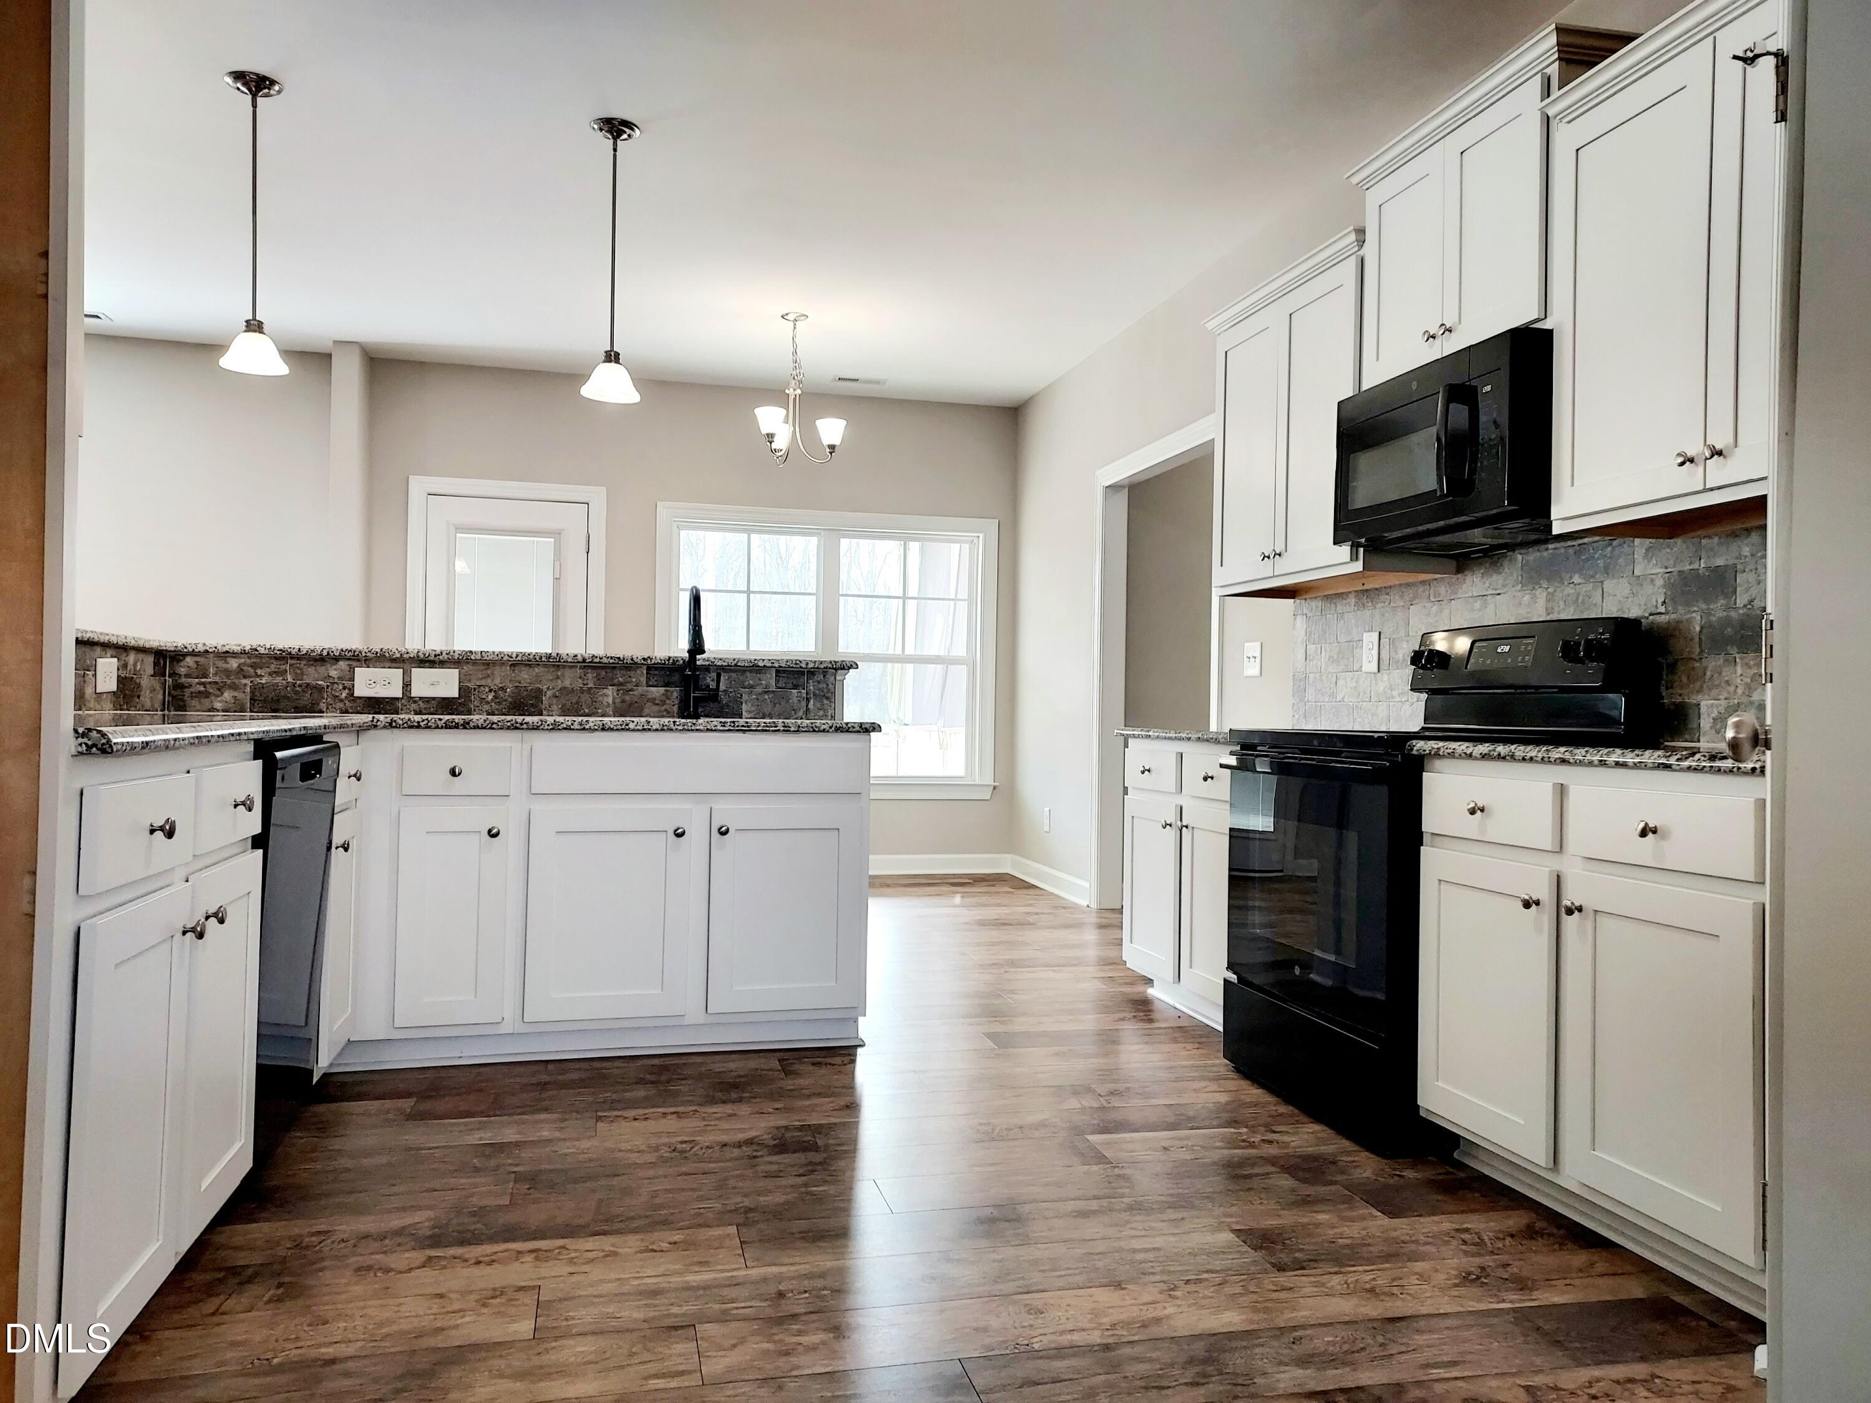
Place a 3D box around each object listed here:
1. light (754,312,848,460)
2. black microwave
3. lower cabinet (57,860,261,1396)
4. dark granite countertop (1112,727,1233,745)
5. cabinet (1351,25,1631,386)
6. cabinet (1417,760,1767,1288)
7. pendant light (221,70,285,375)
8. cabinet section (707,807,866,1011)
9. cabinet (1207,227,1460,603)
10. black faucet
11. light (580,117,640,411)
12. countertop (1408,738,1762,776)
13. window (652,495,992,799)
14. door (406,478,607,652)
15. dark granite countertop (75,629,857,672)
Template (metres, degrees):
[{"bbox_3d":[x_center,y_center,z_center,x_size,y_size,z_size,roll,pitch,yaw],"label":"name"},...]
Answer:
[{"bbox_3d":[-0.647,-1.419,5.911,0.440,0.675,0.440,1,0,-14],"label":"light"},{"bbox_3d":[1.388,-0.634,3.329,0.422,0.406,0.750,1,0,-14],"label":"black microwave"},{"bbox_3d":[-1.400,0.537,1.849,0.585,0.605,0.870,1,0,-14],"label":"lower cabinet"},{"bbox_3d":[1.047,0.113,4.088,0.635,0.034,0.940,1,0,-14],"label":"dark granite countertop"},{"bbox_3d":[1.438,-1.173,3.341,0.340,0.655,0.840,1,0,-14],"label":"cabinet"},{"bbox_3d":[1.468,0.559,2.479,0.635,0.875,0.910,1,0,-14],"label":"cabinet"},{"bbox_3d":[-1.985,-1.381,3.777,0.183,0.857,0.183,1,0,-14],"label":"pendant light"},{"bbox_3d":[-0.442,0.550,3.634,0.421,0.546,0.495,1,-1,-14],"label":"cabinet section"},{"bbox_3d":[1.207,-0.837,4.108,0.350,0.949,0.950,1,0,-14],"label":"cabinet"},{"bbox_3d":[-0.703,-0.147,3.896,0.122,0.406,0.220,1,0,-14],"label":"black faucet"},{"bbox_3d":[-0.994,-1.355,4.004,0.190,0.835,0.190,1,0,-14],"label":"light"},{"bbox_3d":[1.468,0.101,2.488,0.650,0.034,0.930,1,0,-14],"label":"countertop"},{"bbox_3d":[-0.592,-0.262,7.429,2.000,1.647,0.090,1,0,-14],"label":"window"},{"bbox_3d":[-2.314,-0.110,6.986,1.008,2.141,0.080,1,0,-14],"label":"door"},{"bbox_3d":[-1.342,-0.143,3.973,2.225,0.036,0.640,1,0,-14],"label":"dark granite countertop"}]

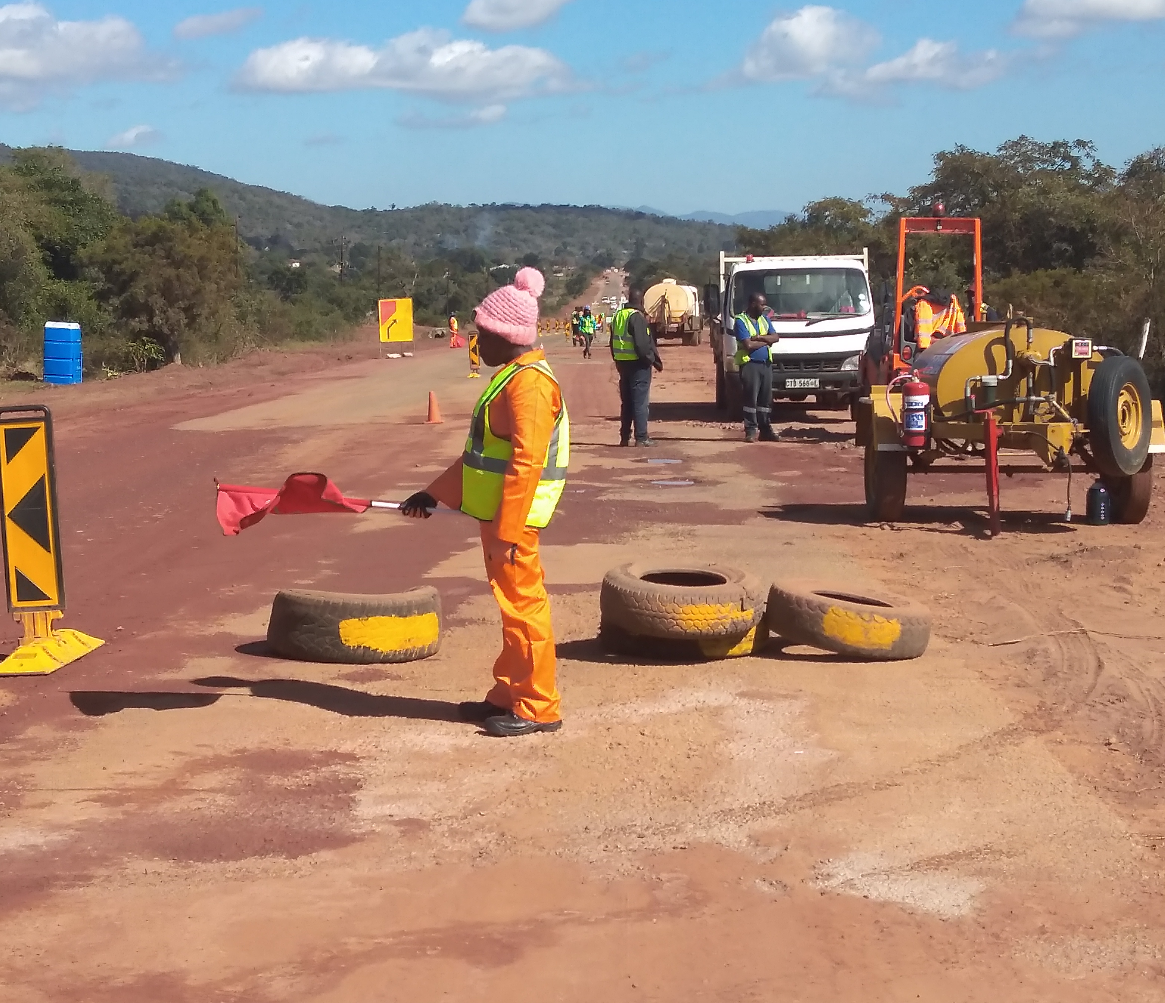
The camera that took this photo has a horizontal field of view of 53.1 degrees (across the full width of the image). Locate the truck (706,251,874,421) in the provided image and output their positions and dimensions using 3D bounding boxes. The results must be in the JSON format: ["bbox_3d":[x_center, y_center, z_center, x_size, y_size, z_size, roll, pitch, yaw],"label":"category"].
[{"bbox_3d":[3.020,-2.530,17.500,2.100,2.350,5.000,1,10,6],"label":"truck"}]

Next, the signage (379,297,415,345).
[{"bbox_3d":[-6.144,-5.945,38.500,1.150,1.470,0.060,0,9,-3],"label":"signage"}]

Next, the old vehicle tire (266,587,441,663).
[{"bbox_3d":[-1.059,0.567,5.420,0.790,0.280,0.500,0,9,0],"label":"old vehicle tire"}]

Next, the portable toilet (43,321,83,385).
[{"bbox_3d":[-17.125,-4.895,38.500,1.020,2.120,1.020,0,9,-2],"label":"portable toilet"}]

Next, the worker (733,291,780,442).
[{"bbox_3d":[2.026,-1.575,13.600,0.520,1.770,0.360,-6,11,-32],"label":"worker"}]

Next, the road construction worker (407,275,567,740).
[{"bbox_3d":[-0.328,-0.006,4.270,0.600,1.690,0.500,0,9,0],"label":"road construction worker"}]

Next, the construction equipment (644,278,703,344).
[{"bbox_3d":[4.435,-9.072,55.700,2.450,2.950,7.500,1,10,9],"label":"construction equipment"}]

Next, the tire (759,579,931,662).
[{"bbox_3d":[1.240,0.558,5.550,0.780,0.235,0.780,11,6,-2],"label":"tire"}]

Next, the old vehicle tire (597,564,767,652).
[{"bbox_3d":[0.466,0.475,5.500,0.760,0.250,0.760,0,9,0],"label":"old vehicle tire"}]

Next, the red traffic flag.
[{"bbox_3d":[-1.072,0.007,4.360,0.580,0.235,0.170,0,9,0],"label":"red traffic flag"}]

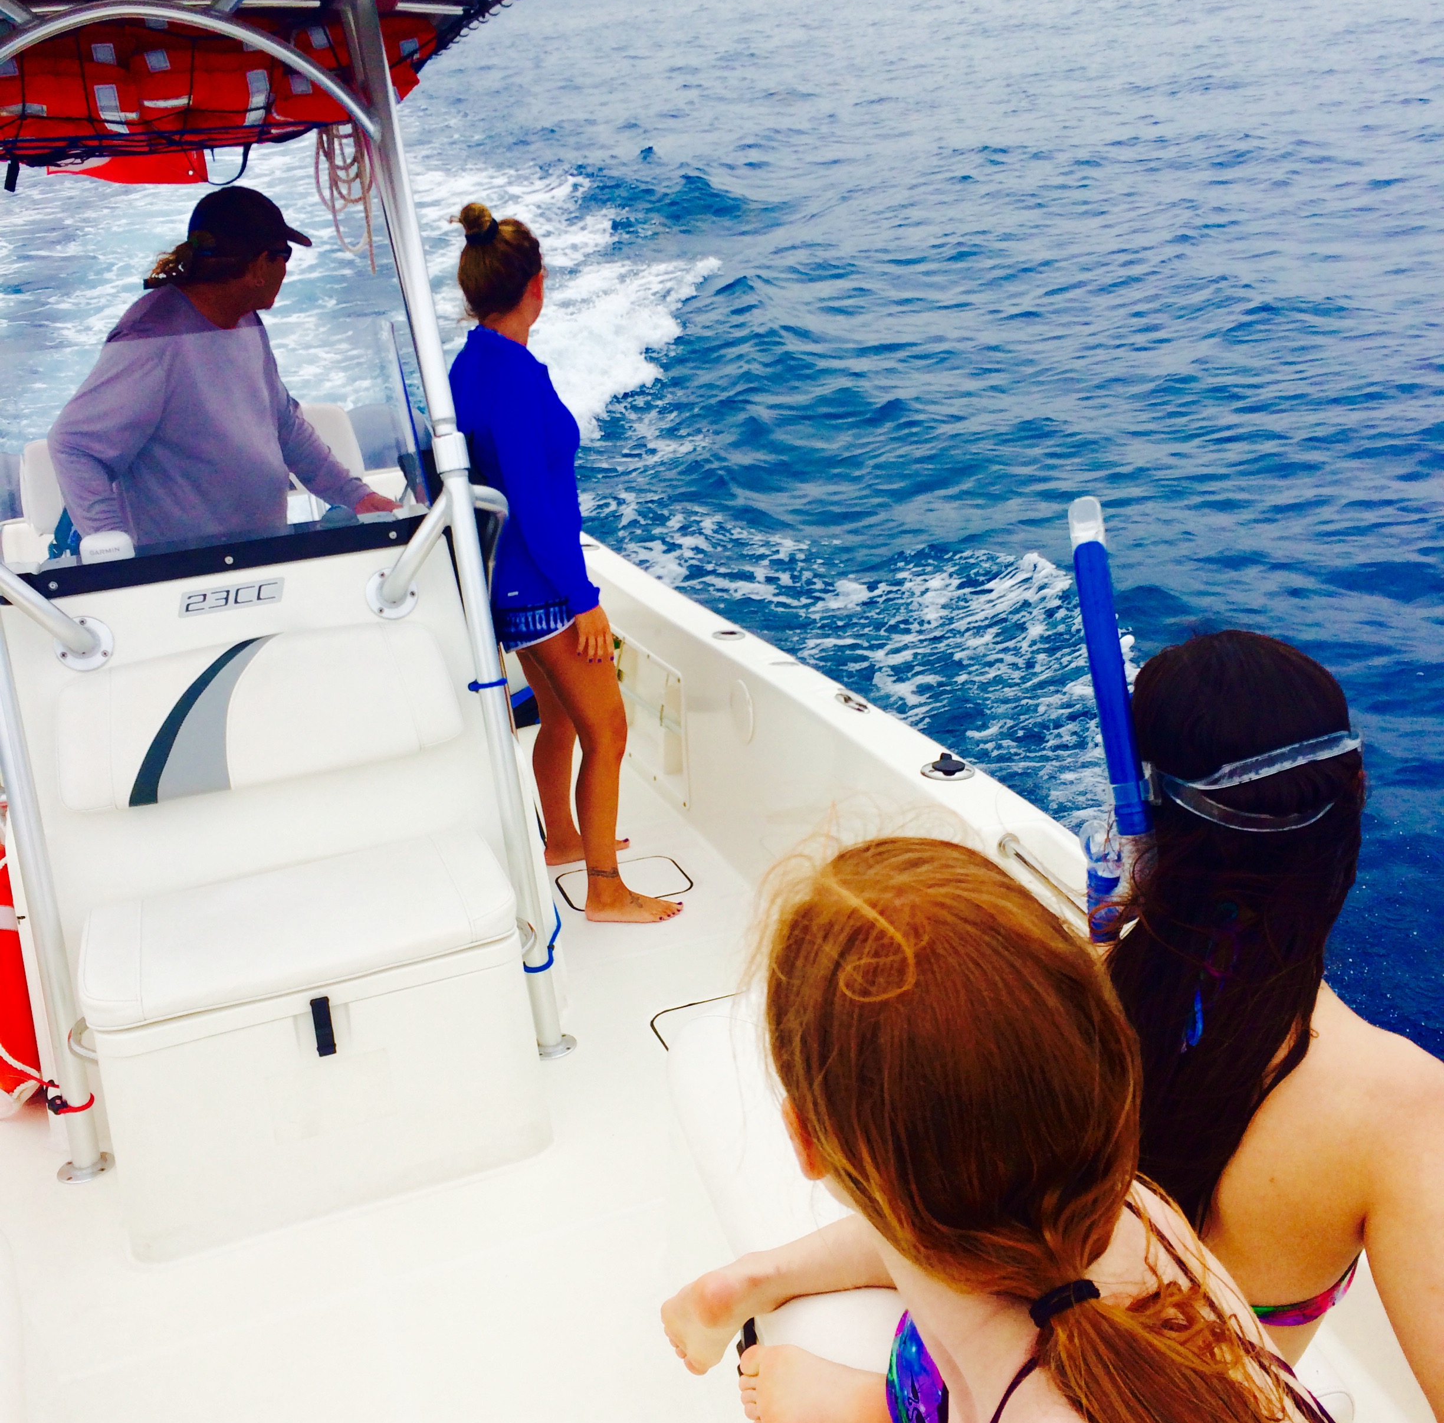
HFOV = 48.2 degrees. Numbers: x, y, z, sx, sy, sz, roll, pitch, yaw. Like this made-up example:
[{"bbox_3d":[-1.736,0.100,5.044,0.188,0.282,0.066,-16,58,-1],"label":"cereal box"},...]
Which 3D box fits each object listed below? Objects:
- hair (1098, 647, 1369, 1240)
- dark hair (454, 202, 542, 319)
[{"bbox_3d":[0.391,0.152,1.240,0.190,0.470,0.210,-2,23,2],"label":"hair"},{"bbox_3d":[-0.473,-0.947,3.390,0.175,0.250,0.200,9,33,35],"label":"dark hair"}]

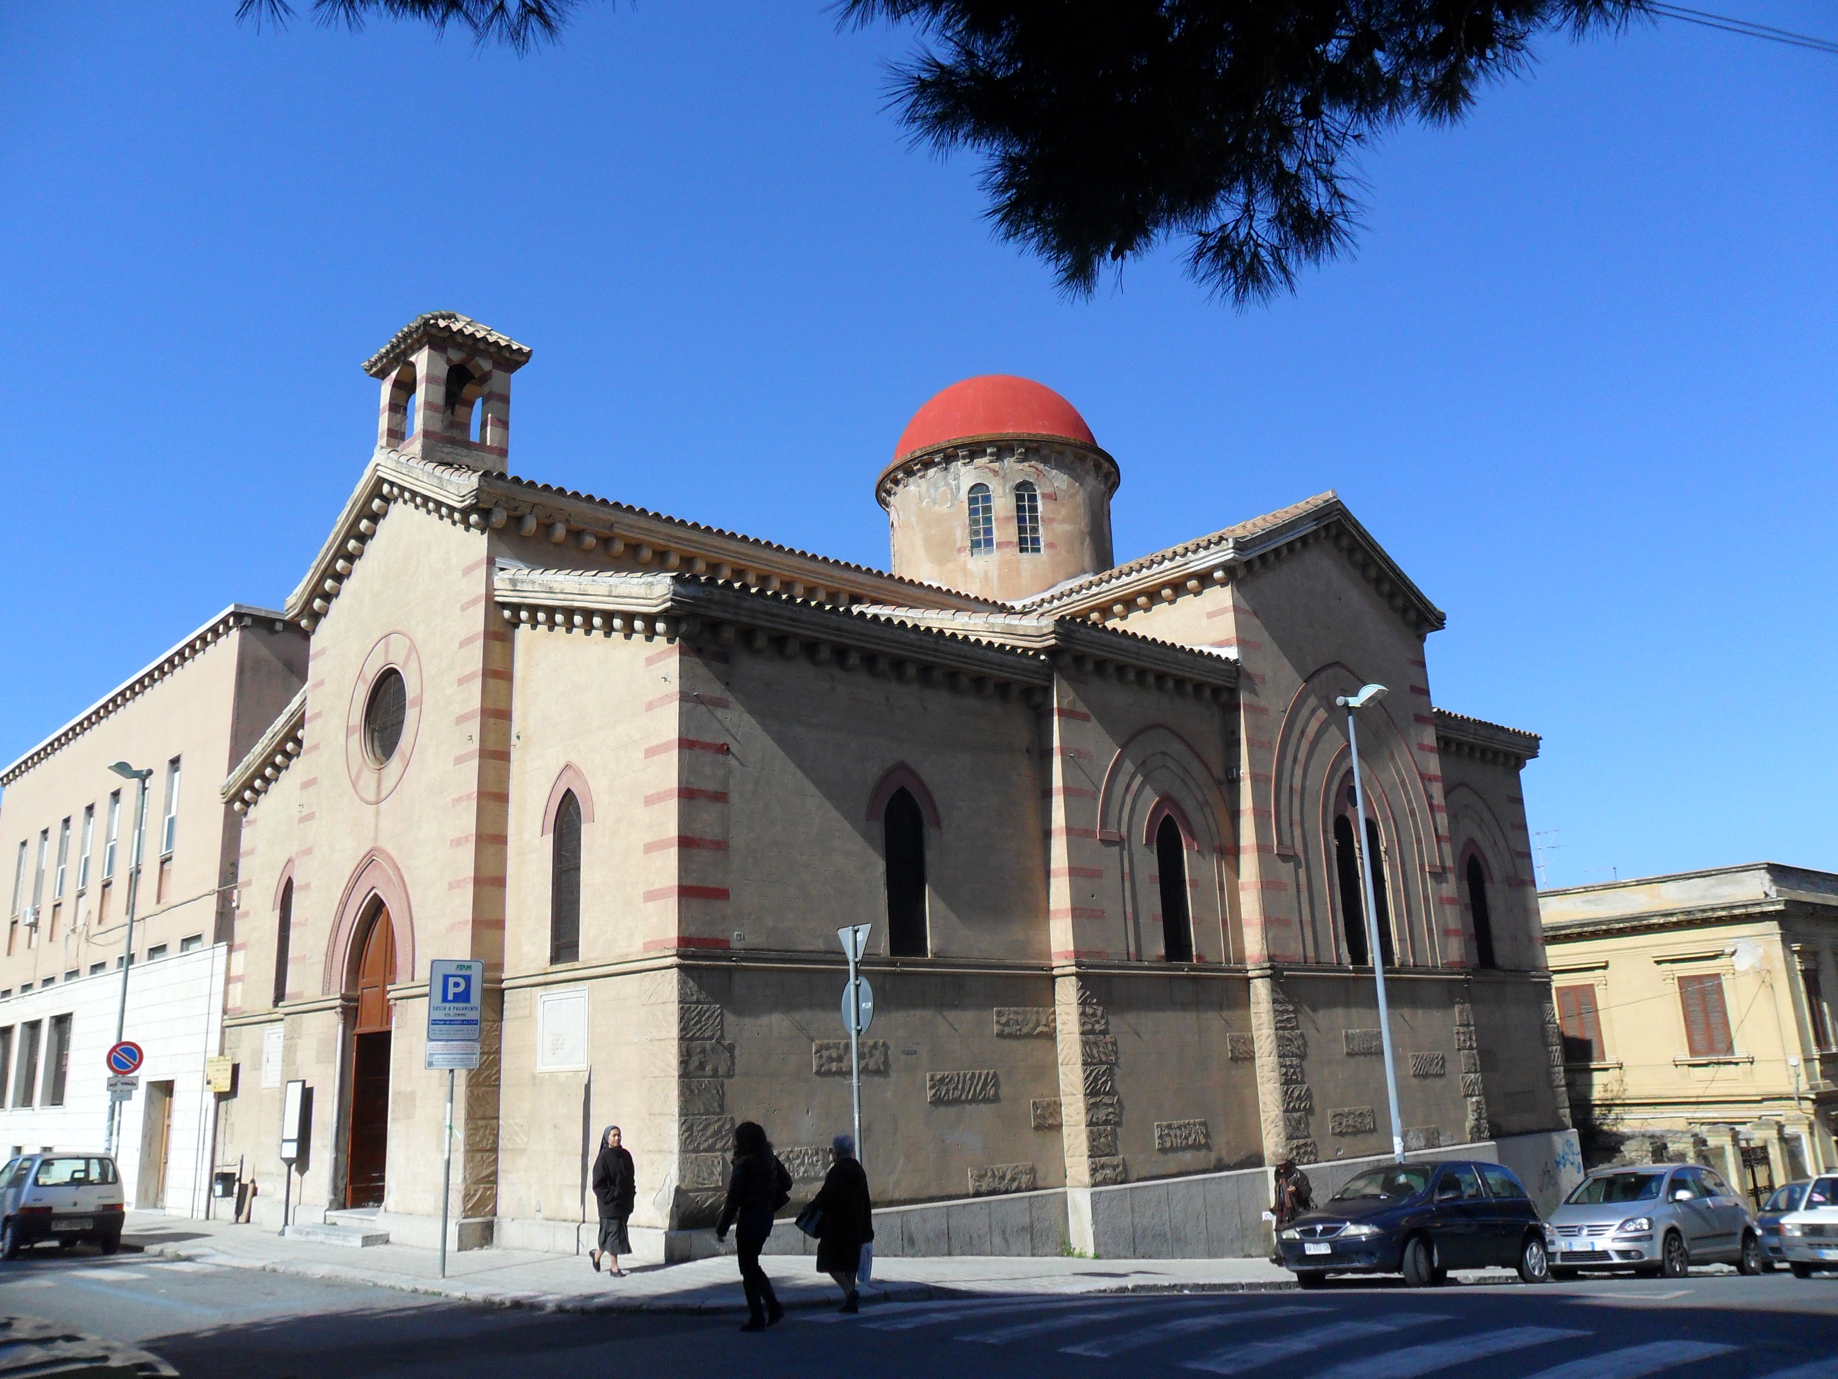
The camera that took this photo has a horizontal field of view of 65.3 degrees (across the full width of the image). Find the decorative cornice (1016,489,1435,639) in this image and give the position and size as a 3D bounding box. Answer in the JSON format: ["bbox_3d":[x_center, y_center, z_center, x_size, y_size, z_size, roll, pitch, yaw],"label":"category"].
[{"bbox_3d":[6.808,-2.241,31.077,7.956,2.499,5.447,11,-20,-42],"label":"decorative cornice"}]

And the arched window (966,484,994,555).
[{"bbox_3d":[1.498,-4.015,34.016,0.587,1.807,0.200,-6,-15,12],"label":"arched window"}]

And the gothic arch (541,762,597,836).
[{"bbox_3d":[-4.969,1.500,20.325,0.160,0.969,1.489,11,-20,-42],"label":"gothic arch"}]

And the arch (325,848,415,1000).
[{"bbox_3d":[-8.925,3.768,23.736,0.450,2.356,3.662,11,-20,-42],"label":"arch"}]

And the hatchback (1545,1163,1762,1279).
[{"bbox_3d":[10.790,7.862,21.251,4.205,1.580,1.760,17,-28,-37],"label":"hatchback"}]

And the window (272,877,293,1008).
[{"bbox_3d":[-12.110,4.845,27.633,0.220,2.479,0.724,11,-20,-42],"label":"window"}]

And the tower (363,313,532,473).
[{"bbox_3d":[-8.560,-5.257,25.905,2.050,3.400,2.450,10,-19,-41],"label":"tower"}]

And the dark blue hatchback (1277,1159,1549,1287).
[{"bbox_3d":[5.989,6.438,17.343,3.720,1.435,1.690,15,-28,-34],"label":"dark blue hatchback"}]

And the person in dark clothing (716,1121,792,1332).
[{"bbox_3d":[-1.431,4.608,12.401,0.550,1.670,0.520,-12,-18,34],"label":"person in dark clothing"}]

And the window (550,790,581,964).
[{"bbox_3d":[-4.848,2.598,20.103,0.220,2.438,0.765,11,-20,-42],"label":"window"}]

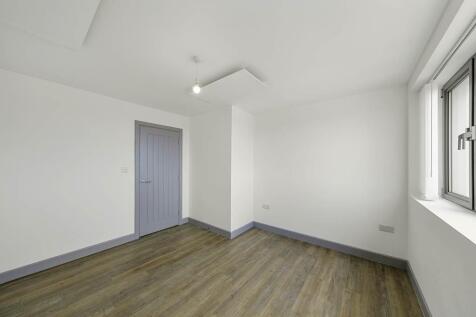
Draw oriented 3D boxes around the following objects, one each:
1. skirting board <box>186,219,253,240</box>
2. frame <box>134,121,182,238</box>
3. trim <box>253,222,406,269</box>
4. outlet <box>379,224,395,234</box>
[{"bbox_3d":[-0.383,1.361,3.445,1.292,0.121,0.768,-1,-2,38],"label":"skirting board"},{"bbox_3d":[-1.512,0.376,3.114,0.100,2.063,0.932,-1,-2,38],"label":"frame"},{"bbox_3d":[1.223,1.348,2.647,2.252,0.121,0.022,-1,-2,38],"label":"trim"},{"bbox_3d":[1.954,0.932,2.081,0.146,0.086,0.014,-1,-2,38],"label":"outlet"}]

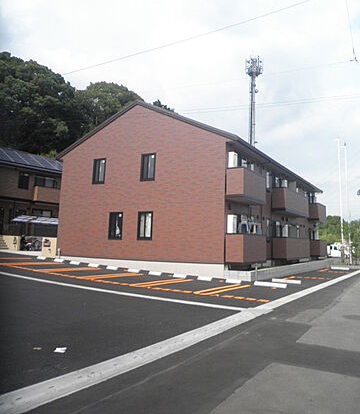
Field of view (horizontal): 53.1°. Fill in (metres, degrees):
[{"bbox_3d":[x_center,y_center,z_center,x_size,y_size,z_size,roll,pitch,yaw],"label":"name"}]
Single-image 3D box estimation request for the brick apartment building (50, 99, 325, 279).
[{"bbox_3d":[2.656,-0.219,26.134,11.623,8.539,18.992,-2,-7,32],"label":"brick apartment building"}]

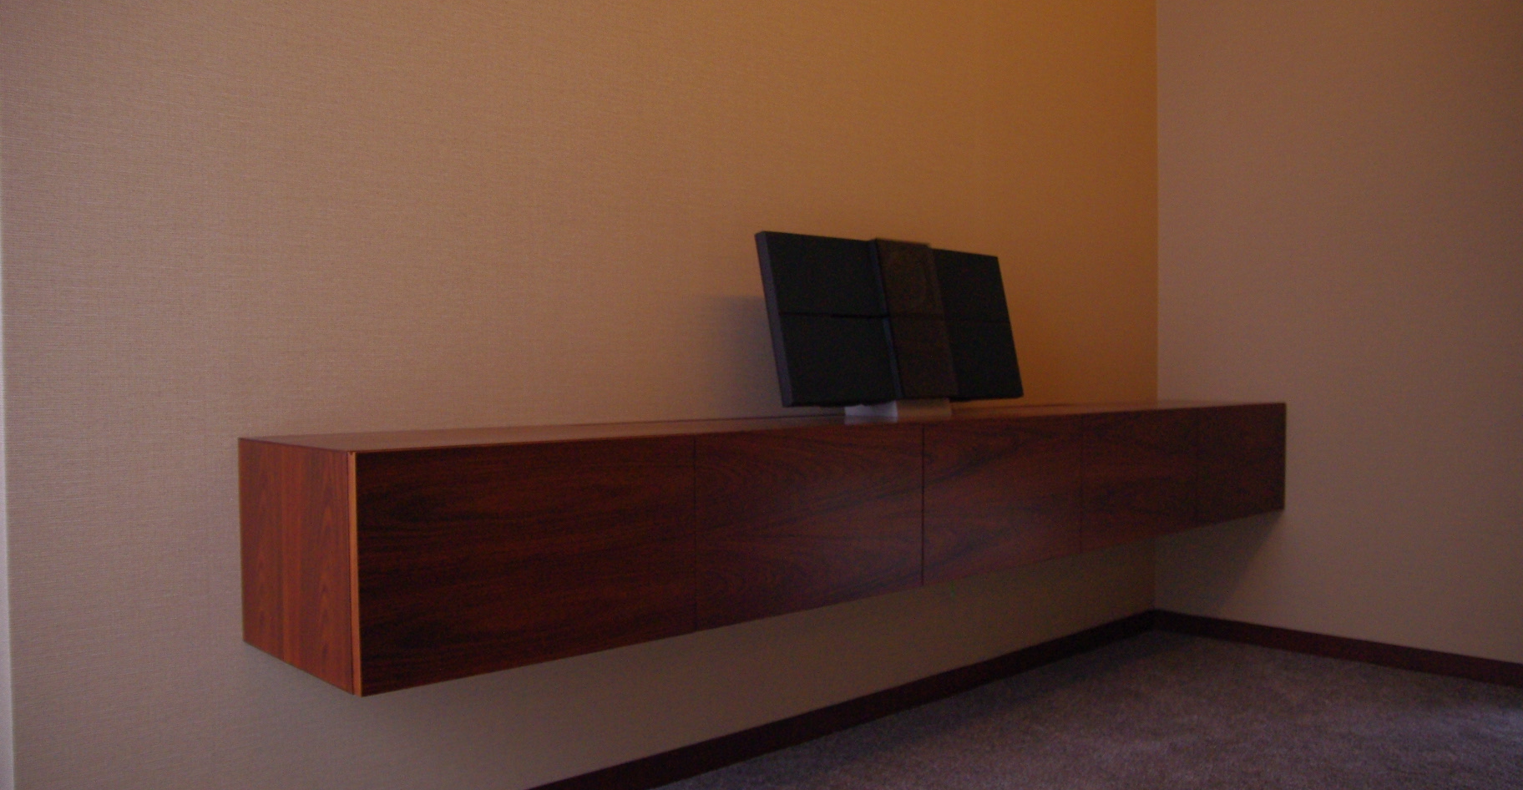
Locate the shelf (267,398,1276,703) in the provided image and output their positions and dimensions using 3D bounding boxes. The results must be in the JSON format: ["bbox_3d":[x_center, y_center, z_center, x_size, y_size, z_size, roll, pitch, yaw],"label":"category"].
[{"bbox_3d":[0.413,0.217,2.760,3.060,0.335,0.442,-1,2,-43],"label":"shelf"}]

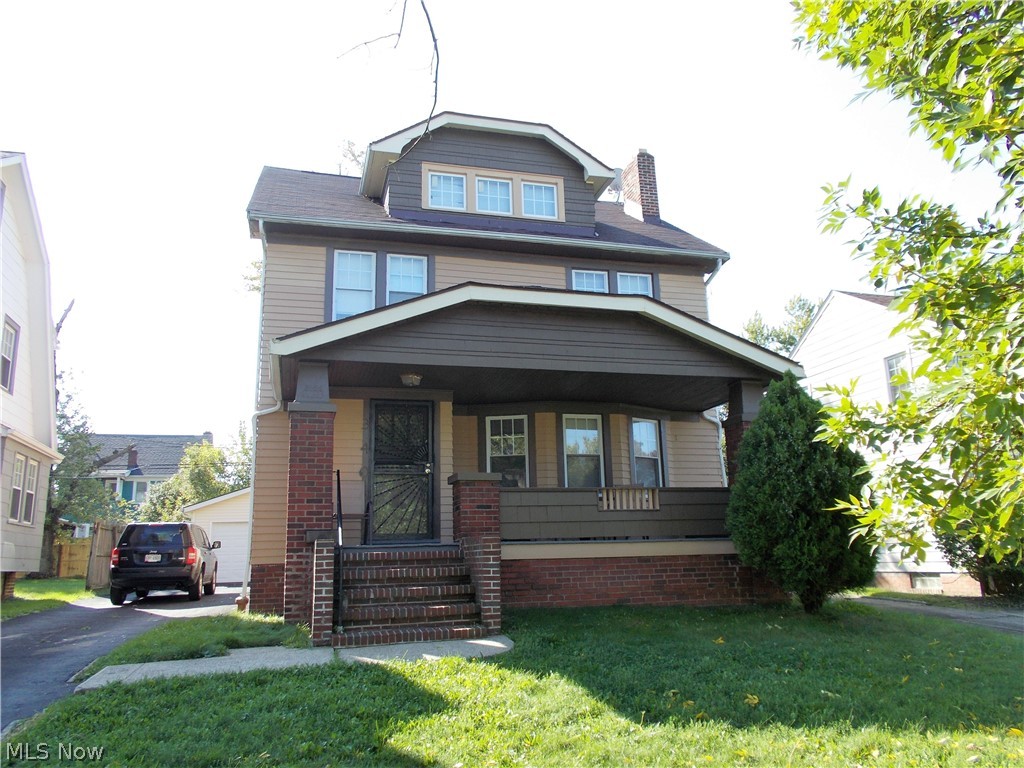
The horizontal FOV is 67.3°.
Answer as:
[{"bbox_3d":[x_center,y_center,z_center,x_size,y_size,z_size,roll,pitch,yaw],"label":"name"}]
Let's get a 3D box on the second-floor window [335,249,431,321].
[{"bbox_3d":[-2.084,-1.462,12.249,1.518,1.300,0.120,2,-14,-16],"label":"second-floor window"}]

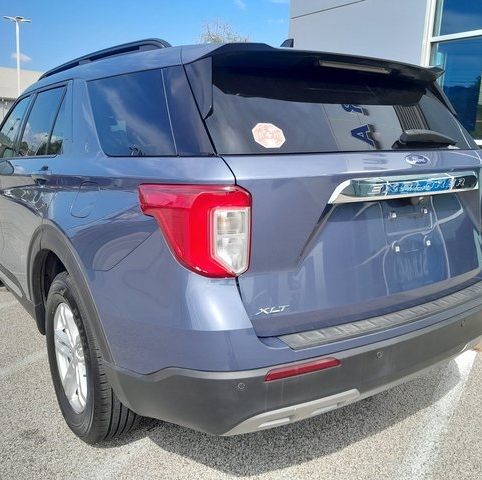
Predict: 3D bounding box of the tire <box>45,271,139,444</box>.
[{"bbox_3d":[-0.670,0.505,2.261,0.255,0.775,0.775,-8,13,-34],"label":"tire"}]

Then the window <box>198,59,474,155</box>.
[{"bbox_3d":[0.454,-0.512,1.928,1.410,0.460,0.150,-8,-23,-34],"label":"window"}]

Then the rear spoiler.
[{"bbox_3d":[0.356,-0.615,2.050,1.370,0.270,0.360,-8,13,-34],"label":"rear spoiler"}]

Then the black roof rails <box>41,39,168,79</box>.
[{"bbox_3d":[-0.829,-0.932,2.686,0.060,0.100,2.000,-8,14,-34],"label":"black roof rails"}]

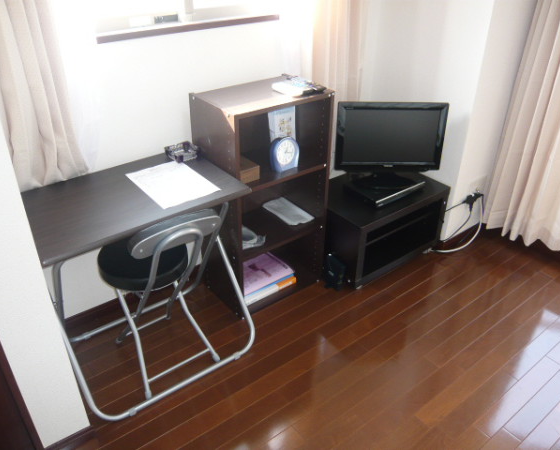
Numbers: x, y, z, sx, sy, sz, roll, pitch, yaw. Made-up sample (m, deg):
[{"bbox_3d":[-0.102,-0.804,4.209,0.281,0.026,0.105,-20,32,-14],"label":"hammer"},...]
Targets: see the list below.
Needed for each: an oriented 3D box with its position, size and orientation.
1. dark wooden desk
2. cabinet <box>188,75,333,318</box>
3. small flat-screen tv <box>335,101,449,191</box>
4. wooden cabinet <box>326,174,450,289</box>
[{"bbox_3d":[-0.481,0.199,1.734,0.657,0.702,0.446,-22,39,-32],"label":"dark wooden desk"},{"bbox_3d":[-0.071,-0.104,2.036,0.442,0.906,0.296,-22,39,-32],"label":"cabinet"},{"bbox_3d":[0.488,-0.387,2.250,0.476,0.407,0.167,0,32,-2],"label":"small flat-screen tv"},{"bbox_3d":[0.463,-0.021,2.443,0.609,0.351,0.412,-21,38,-31],"label":"wooden cabinet"}]

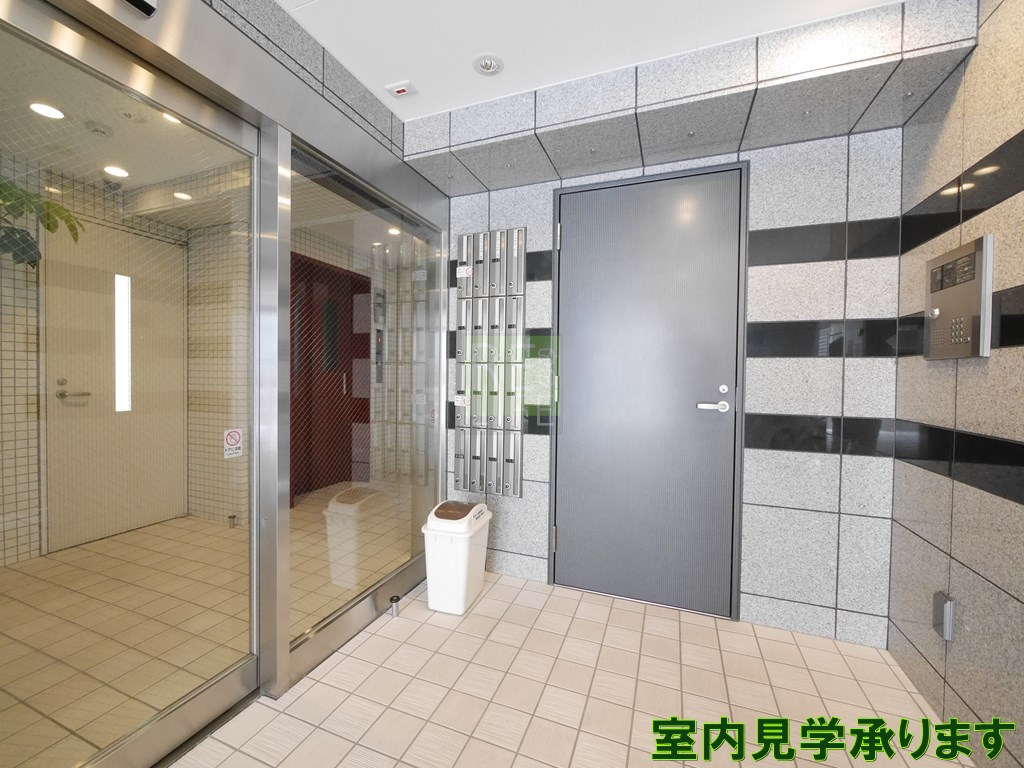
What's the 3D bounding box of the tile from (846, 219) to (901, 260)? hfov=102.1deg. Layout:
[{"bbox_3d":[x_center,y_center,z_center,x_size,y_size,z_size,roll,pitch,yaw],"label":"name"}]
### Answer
[{"bbox_3d":[1.452,-0.581,1.670,0.170,0.155,0.020,1,1,20],"label":"tile"}]

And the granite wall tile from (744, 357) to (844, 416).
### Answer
[{"bbox_3d":[1.198,0.009,1.774,0.359,0.242,0.020,1,1,20],"label":"granite wall tile"}]

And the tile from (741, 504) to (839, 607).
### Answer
[{"bbox_3d":[1.202,0.740,1.804,0.355,0.403,0.020,1,1,21],"label":"tile"}]

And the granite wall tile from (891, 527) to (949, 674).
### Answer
[{"bbox_3d":[1.473,0.749,1.495,0.020,0.403,0.368,1,1,21],"label":"granite wall tile"}]

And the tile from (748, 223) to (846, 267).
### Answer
[{"bbox_3d":[1.221,-0.592,1.785,0.352,0.156,0.022,1,1,21],"label":"tile"}]

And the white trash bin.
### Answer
[{"bbox_3d":[-0.254,0.812,2.011,0.241,0.470,0.306,1,1,16],"label":"white trash bin"}]

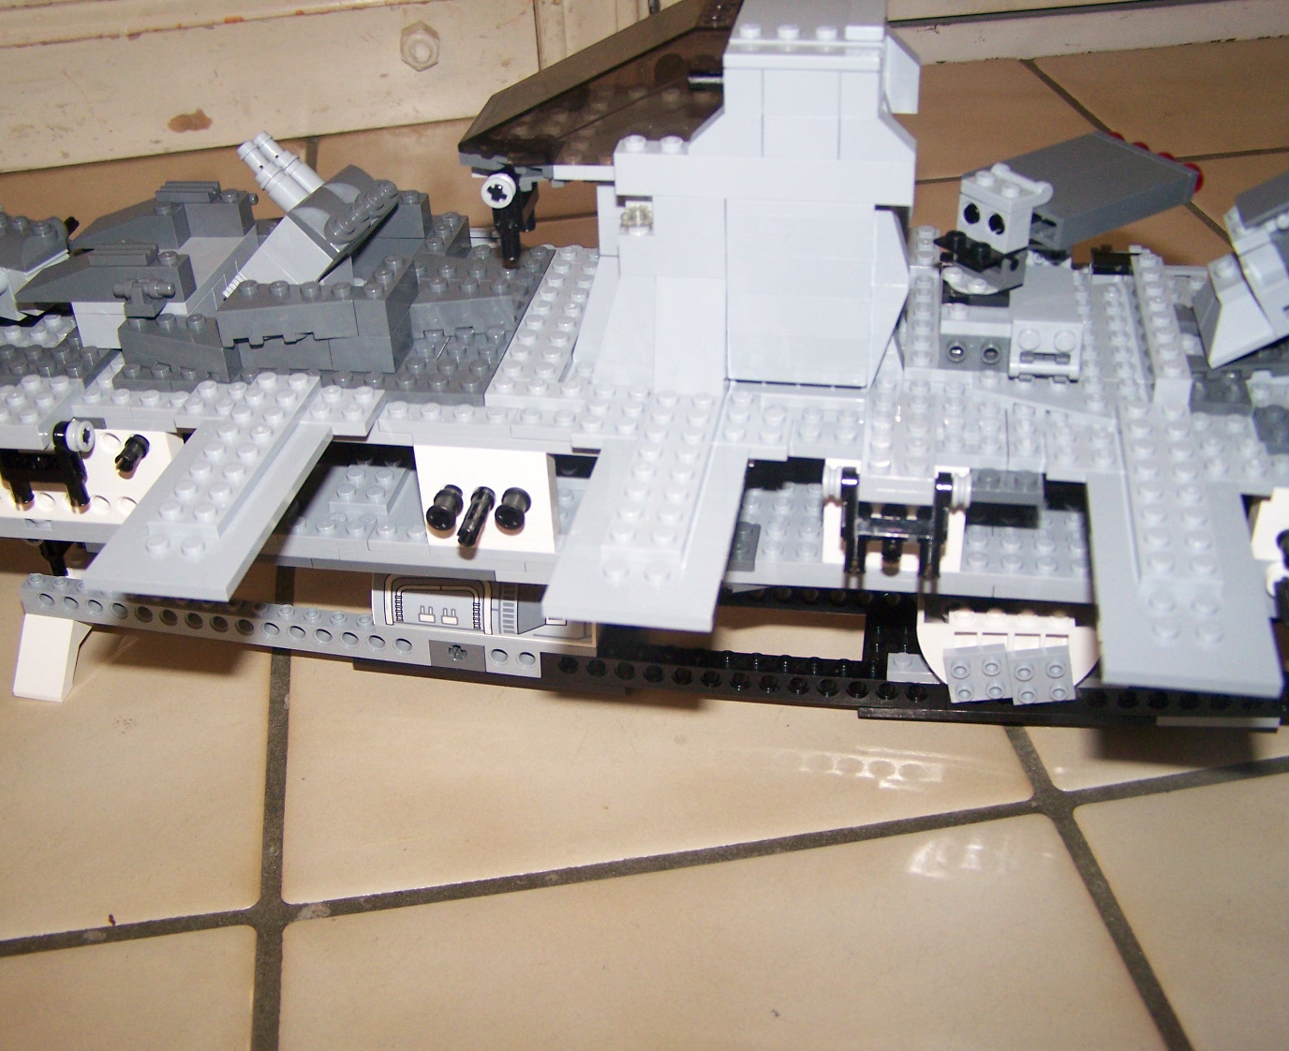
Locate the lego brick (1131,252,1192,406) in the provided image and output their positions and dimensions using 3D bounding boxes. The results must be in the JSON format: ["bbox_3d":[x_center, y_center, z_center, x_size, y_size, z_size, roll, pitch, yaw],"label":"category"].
[{"bbox_3d":[0.121,-0.046,0.365,0.008,0.010,0.064,4,36,9],"label":"lego brick"}]

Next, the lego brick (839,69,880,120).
[{"bbox_3d":[0.045,-0.091,0.318,0.008,0.010,0.008,4,36,9],"label":"lego brick"}]

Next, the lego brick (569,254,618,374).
[{"bbox_3d":[-0.009,-0.054,0.373,0.016,0.029,0.009,4,36,9],"label":"lego brick"}]

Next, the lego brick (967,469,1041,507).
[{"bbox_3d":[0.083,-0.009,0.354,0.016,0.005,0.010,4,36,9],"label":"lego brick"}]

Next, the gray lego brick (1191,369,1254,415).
[{"bbox_3d":[0.134,-0.032,0.361,0.016,0.005,0.016,4,36,9],"label":"gray lego brick"}]

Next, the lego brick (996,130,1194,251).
[{"bbox_3d":[0.104,-0.081,0.368,0.047,0.007,0.033,-23,40,-26],"label":"lego brick"}]

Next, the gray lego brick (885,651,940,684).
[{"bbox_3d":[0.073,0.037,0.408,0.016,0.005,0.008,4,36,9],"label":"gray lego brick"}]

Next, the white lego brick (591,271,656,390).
[{"bbox_3d":[-0.004,-0.047,0.357,0.016,0.029,0.009,4,36,9],"label":"white lego brick"}]

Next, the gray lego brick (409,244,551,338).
[{"bbox_3d":[-0.043,-0.059,0.392,0.026,0.010,0.035,4,36,9],"label":"gray lego brick"}]

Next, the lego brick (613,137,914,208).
[{"bbox_3d":[0.026,-0.076,0.329,0.064,0.010,0.008,4,36,9],"label":"lego brick"}]

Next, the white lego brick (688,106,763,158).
[{"bbox_3d":[0.017,-0.084,0.325,0.016,0.010,0.008,4,36,9],"label":"white lego brick"}]

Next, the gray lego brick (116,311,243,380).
[{"bbox_3d":[-0.115,-0.045,0.381,0.032,0.011,0.016,4,36,9],"label":"gray lego brick"}]

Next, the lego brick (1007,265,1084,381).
[{"bbox_3d":[0.096,-0.048,0.369,0.016,0.015,0.032,4,32,9],"label":"lego brick"}]

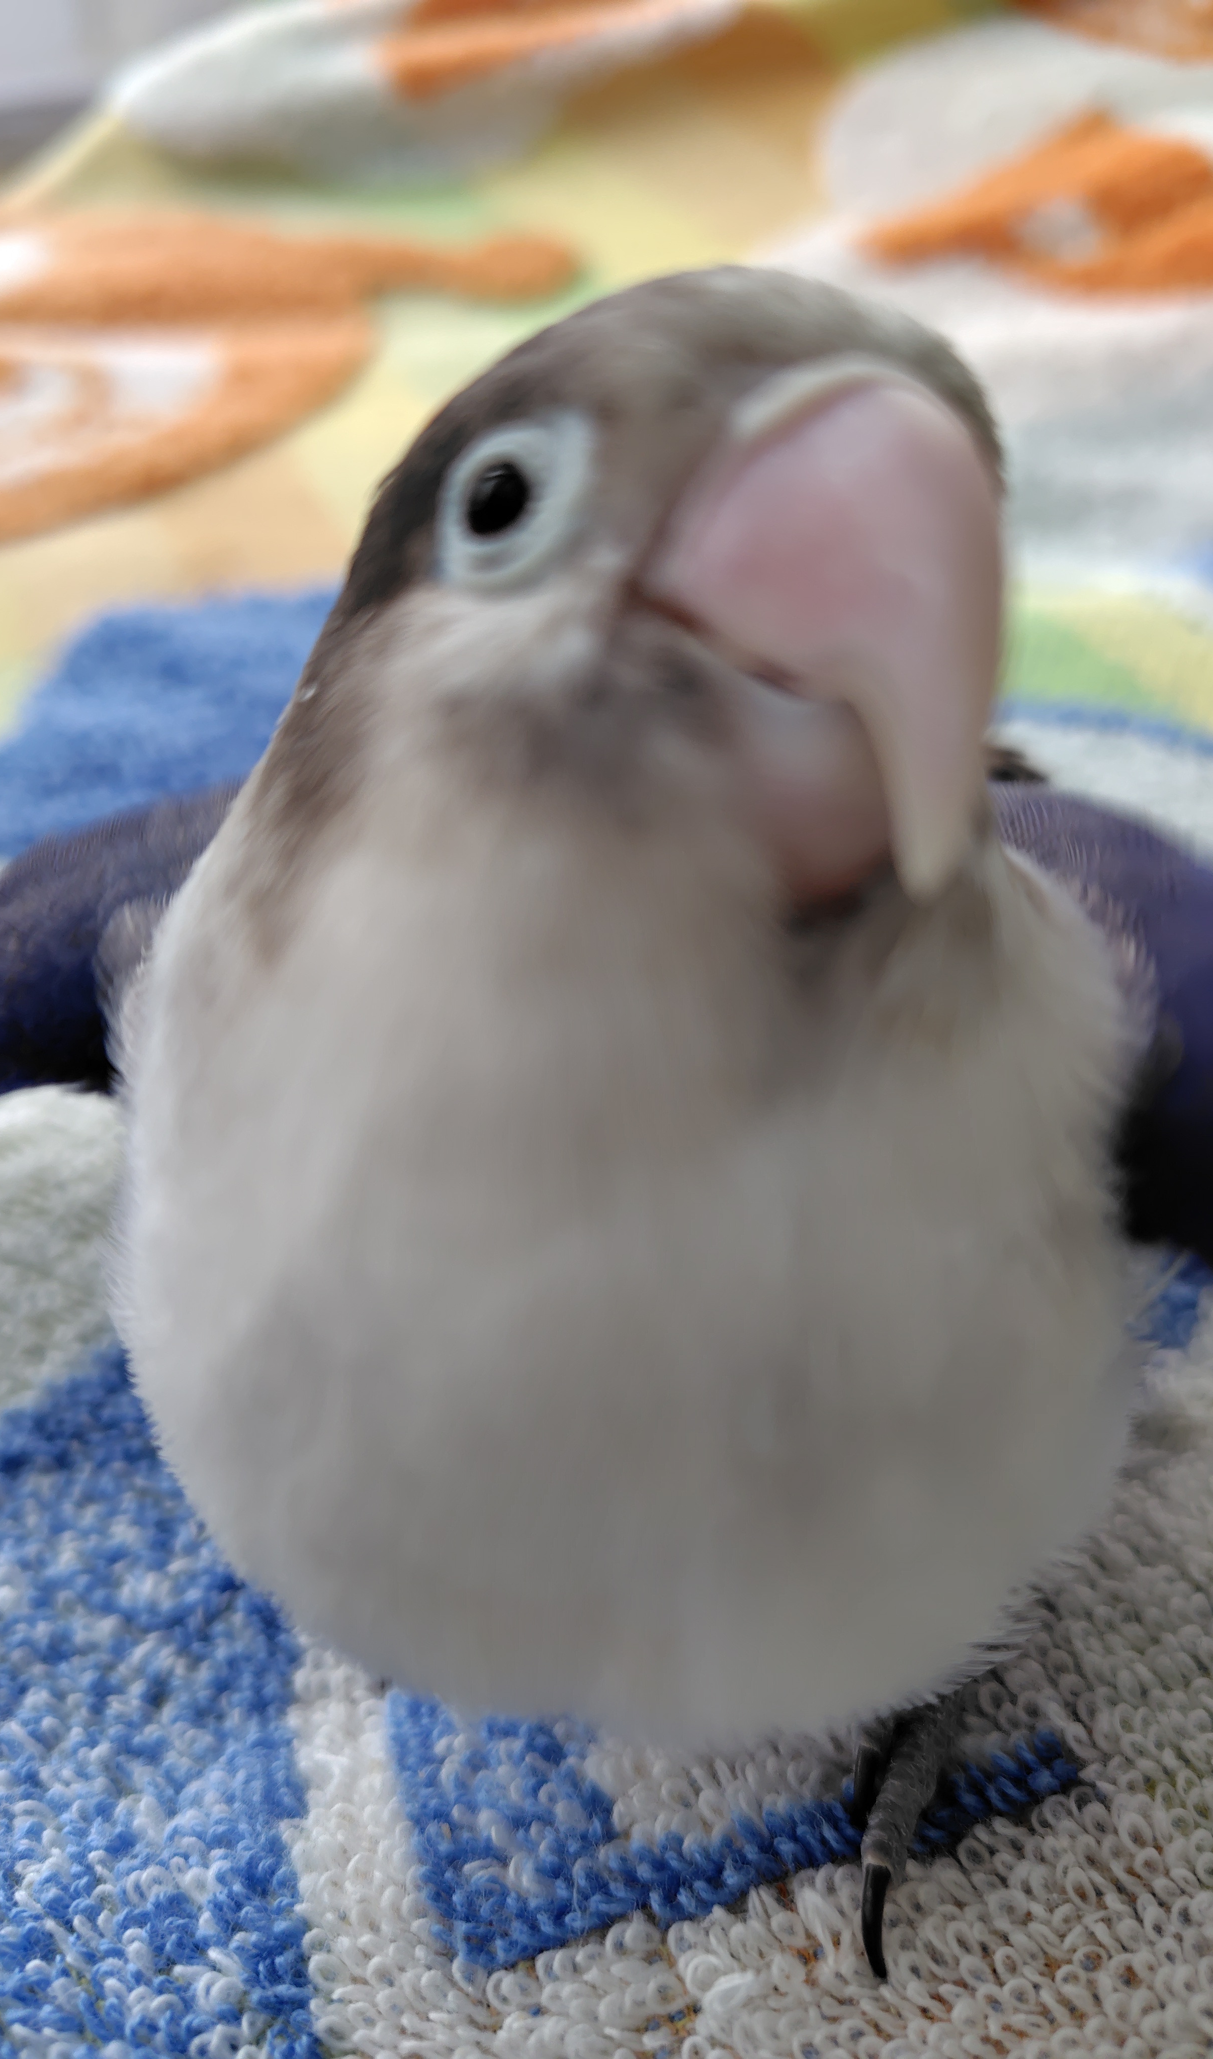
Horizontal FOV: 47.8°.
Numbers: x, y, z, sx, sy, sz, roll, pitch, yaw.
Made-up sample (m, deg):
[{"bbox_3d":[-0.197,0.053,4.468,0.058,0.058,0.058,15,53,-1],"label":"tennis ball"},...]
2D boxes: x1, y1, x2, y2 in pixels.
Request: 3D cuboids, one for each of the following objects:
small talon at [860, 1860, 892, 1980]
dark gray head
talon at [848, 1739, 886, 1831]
[{"bbox_3d":[0.018,0.061,0.093,0.002,0.003,0.007,2,38,3],"label":"small talon"},{"bbox_3d":[0.002,-0.024,0.079,0.031,0.035,0.041,-20,23,-32],"label":"dark gray head"},{"bbox_3d":[0.019,0.055,0.099,0.002,0.003,0.006,2,38,2],"label":"talon"}]

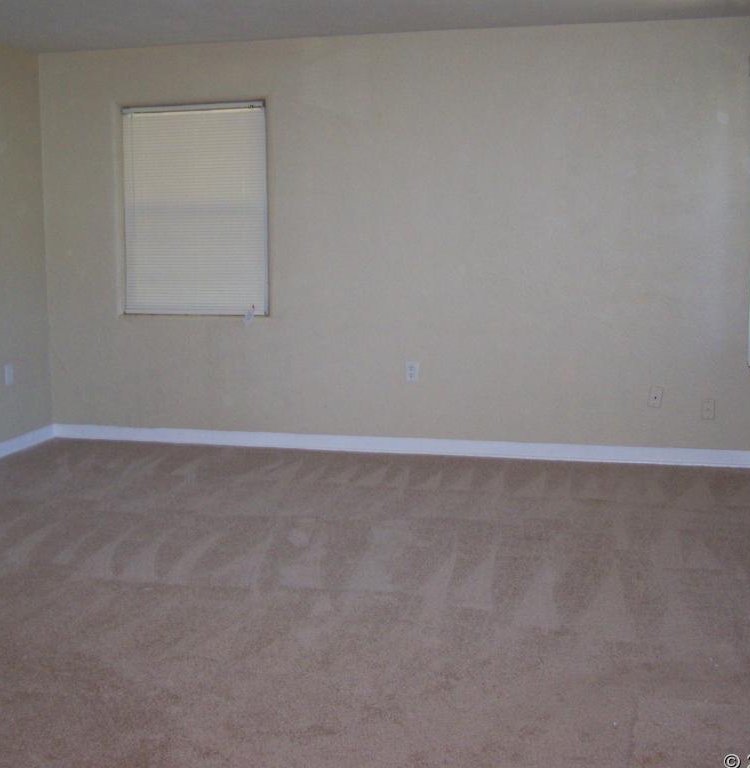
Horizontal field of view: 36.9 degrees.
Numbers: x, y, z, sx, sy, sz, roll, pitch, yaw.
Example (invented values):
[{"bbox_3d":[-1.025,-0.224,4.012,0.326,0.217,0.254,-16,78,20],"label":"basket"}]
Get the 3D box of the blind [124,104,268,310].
[{"bbox_3d":[-1.082,-1.040,6.760,0.951,1.259,0.100,2,9,15],"label":"blind"}]

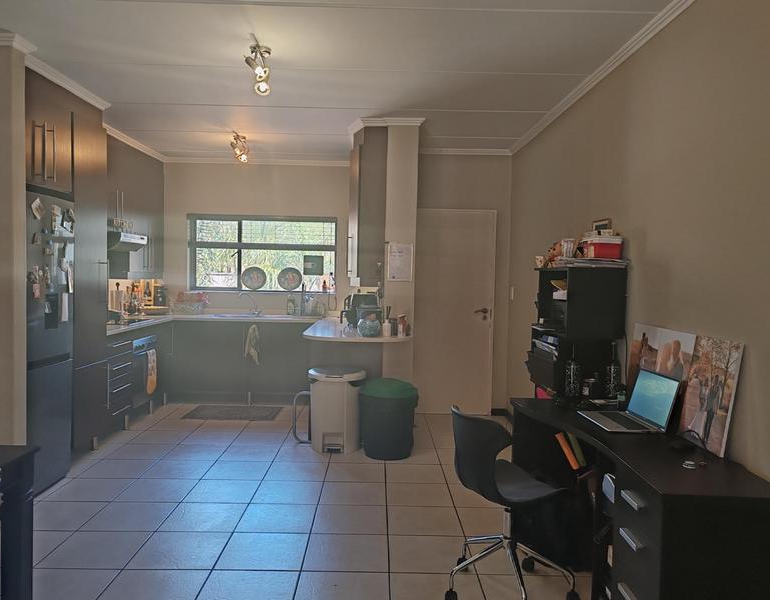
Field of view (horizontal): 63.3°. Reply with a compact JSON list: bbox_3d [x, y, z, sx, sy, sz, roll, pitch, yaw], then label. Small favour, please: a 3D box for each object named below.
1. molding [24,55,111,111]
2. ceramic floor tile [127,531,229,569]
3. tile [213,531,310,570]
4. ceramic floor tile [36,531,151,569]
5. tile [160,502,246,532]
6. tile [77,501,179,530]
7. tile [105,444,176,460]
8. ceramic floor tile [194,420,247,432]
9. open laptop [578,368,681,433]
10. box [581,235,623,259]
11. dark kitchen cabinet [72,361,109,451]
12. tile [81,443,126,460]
[{"bbox_3d":[-2.006,-1.369,3.990,0.050,0.062,1.150,1,3,-1],"label":"molding"},{"bbox_3d":[-1.027,1.276,3.174,0.412,0.010,0.412,1,3,-1],"label":"ceramic floor tile"},{"bbox_3d":[-0.602,1.265,3.130,0.408,0.010,0.408,1,3,0],"label":"tile"},{"bbox_3d":[-1.437,1.254,3.136,0.410,0.010,0.410,1,3,-1],"label":"ceramic floor tile"},{"bbox_3d":[-1.031,1.256,3.592,0.412,0.010,0.412,1,3,-1],"label":"tile"},{"bbox_3d":[-1.398,1.204,3.460,0.400,0.010,0.400,1,3,-1],"label":"tile"},{"bbox_3d":[-1.866,1.167,4.790,0.410,0.010,0.410,1,3,-1],"label":"tile"},{"bbox_3d":[-1.486,1.161,5.758,0.417,0.010,0.417,1,3,0],"label":"ceramic floor tile"},{"bbox_3d":[1.042,0.421,2.693,0.280,0.210,0.372,1,3,-2],"label":"open laptop"},{"bbox_3d":[1.159,-0.281,3.335,0.160,0.105,0.190,1,3,0],"label":"box"},{"bbox_3d":[-2.489,0.771,4.658,0.589,0.559,0.574,1,3,0],"label":"dark kitchen cabinet"},{"bbox_3d":[-2.217,1.131,4.663,0.400,0.010,0.400,1,3,-1],"label":"tile"}]

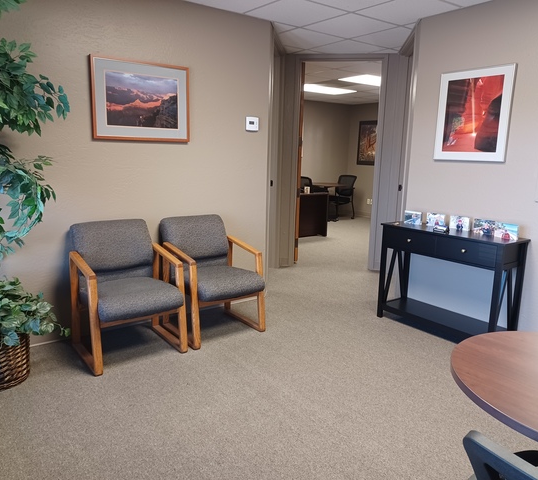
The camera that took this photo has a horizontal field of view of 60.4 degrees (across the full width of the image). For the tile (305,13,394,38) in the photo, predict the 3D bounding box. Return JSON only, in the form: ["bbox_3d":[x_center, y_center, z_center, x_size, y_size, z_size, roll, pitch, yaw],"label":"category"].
[{"bbox_3d":[0.708,-1.859,4.025,0.615,0.020,0.615,-7,13,-36],"label":"tile"}]

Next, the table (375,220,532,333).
[{"bbox_3d":[1.323,0.318,3.502,0.315,0.776,1.005,-7,13,-36],"label":"table"}]

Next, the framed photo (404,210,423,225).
[{"bbox_3d":[1.173,-0.182,3.762,0.020,0.103,0.158,-7,13,-36],"label":"framed photo"}]

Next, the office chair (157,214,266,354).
[{"bbox_3d":[-0.417,0.265,3.422,0.608,0.835,0.650,-7,13,-36],"label":"office chair"}]

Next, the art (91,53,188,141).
[{"bbox_3d":[-0.902,-0.995,3.328,0.724,0.547,0.029,-7,13,-36],"label":"art"}]

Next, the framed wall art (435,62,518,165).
[{"bbox_3d":[1.519,-0.917,3.436,0.027,0.665,0.575,-7,13,-36],"label":"framed wall art"}]

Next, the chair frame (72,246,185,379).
[{"bbox_3d":[-0.946,0.411,3.065,0.605,0.657,0.550,-7,13,-36],"label":"chair frame"}]

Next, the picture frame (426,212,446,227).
[{"bbox_3d":[1.299,-0.148,3.598,0.020,0.104,0.158,-7,13,-36],"label":"picture frame"}]

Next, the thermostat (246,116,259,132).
[{"bbox_3d":[-0.146,-0.978,3.914,0.130,0.114,0.028,-7,13,-36],"label":"thermostat"}]

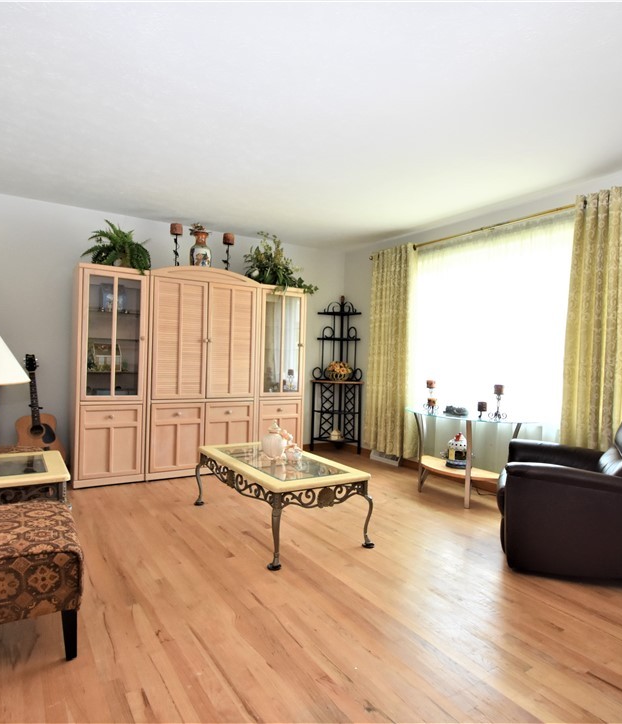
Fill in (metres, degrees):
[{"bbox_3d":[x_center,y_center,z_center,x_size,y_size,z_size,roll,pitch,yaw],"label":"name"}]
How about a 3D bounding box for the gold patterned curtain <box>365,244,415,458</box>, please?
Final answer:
[{"bbox_3d":[0.813,-0.093,4.801,0.120,2.173,0.630,1,1,-35],"label":"gold patterned curtain"}]

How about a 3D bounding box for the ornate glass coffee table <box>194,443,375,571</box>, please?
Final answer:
[{"bbox_3d":[-0.252,0.874,3.081,0.675,0.450,1.240,1,1,-34],"label":"ornate glass coffee table"}]

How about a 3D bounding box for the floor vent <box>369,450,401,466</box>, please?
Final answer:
[{"bbox_3d":[0.803,1.028,4.895,0.065,0.112,0.414,1,1,-35],"label":"floor vent"}]

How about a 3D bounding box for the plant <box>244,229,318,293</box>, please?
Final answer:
[{"bbox_3d":[-0.349,-1.041,4.900,0.850,0.580,0.470,1,1,-34],"label":"plant"}]

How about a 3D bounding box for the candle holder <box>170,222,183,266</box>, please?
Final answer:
[{"bbox_3d":[-1.280,-1.068,4.290,0.120,0.480,0.120,1,1,-34],"label":"candle holder"}]

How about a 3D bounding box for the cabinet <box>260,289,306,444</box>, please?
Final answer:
[{"bbox_3d":[-0.429,0.137,4.859,0.566,1.814,0.448,1,1,-35],"label":"cabinet"}]

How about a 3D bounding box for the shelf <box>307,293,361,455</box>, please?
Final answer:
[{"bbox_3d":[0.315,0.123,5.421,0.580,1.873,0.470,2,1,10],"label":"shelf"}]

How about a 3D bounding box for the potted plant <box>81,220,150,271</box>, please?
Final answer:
[{"bbox_3d":[-1.672,-0.987,3.904,0.565,0.427,0.460,1,1,-35],"label":"potted plant"}]

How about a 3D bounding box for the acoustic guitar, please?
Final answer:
[{"bbox_3d":[-2.422,0.443,3.982,0.395,1.030,0.120,-5,-4,-31],"label":"acoustic guitar"}]

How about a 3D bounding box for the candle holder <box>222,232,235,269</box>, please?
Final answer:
[{"bbox_3d":[-0.842,-1.060,4.585,0.120,0.480,0.120,1,1,-34],"label":"candle holder"}]

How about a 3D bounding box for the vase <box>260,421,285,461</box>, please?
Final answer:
[{"bbox_3d":[-0.253,0.528,3.105,0.180,0.260,0.170,2,1,0],"label":"vase"}]

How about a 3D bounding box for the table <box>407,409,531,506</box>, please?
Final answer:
[{"bbox_3d":[1.172,0.767,3.692,0.426,0.683,1.109,1,1,-35],"label":"table"}]

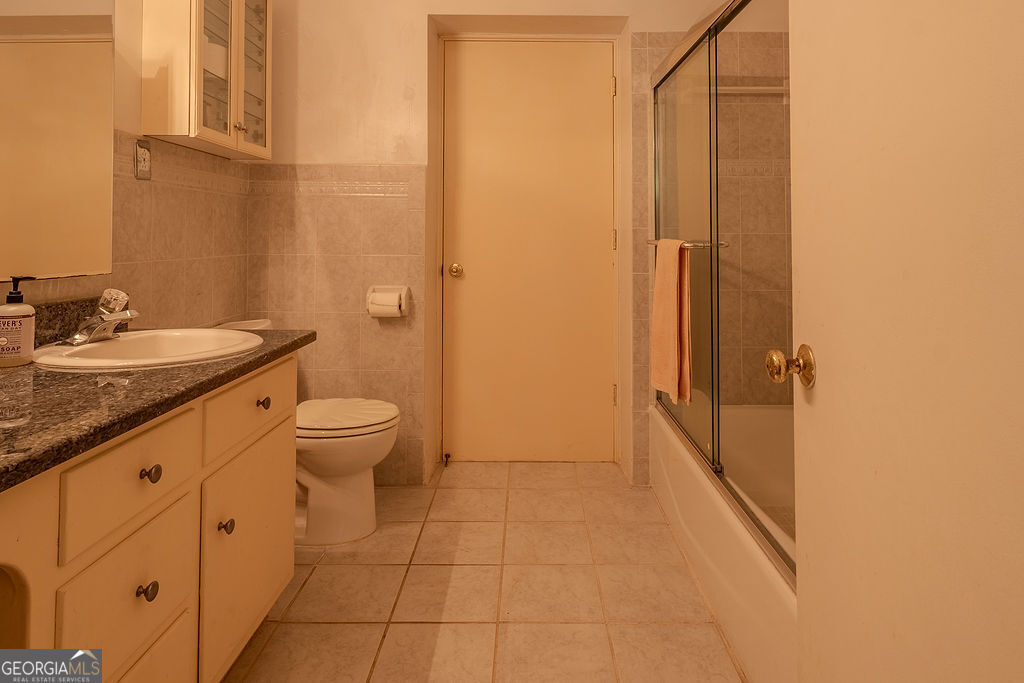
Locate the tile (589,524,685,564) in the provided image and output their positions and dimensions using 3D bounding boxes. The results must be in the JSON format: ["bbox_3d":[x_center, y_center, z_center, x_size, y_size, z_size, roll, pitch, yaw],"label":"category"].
[{"bbox_3d":[0.437,0.721,2.039,0.305,0.010,0.300,-1,9,2],"label":"tile"}]

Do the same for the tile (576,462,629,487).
[{"bbox_3d":[0.416,0.621,2.630,0.232,0.012,0.296,-1,10,2],"label":"tile"}]

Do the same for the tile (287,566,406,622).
[{"bbox_3d":[-0.504,0.781,1.769,0.305,0.010,0.300,-1,9,2],"label":"tile"}]

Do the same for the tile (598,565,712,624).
[{"bbox_3d":[0.429,0.770,1.742,0.305,0.010,0.300,-1,9,2],"label":"tile"}]

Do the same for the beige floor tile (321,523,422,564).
[{"bbox_3d":[-0.499,0.736,2.073,0.313,0.012,0.296,-1,10,2],"label":"beige floor tile"}]

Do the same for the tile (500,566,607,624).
[{"bbox_3d":[0.120,0.781,1.764,0.313,0.012,0.296,-1,10,2],"label":"tile"}]

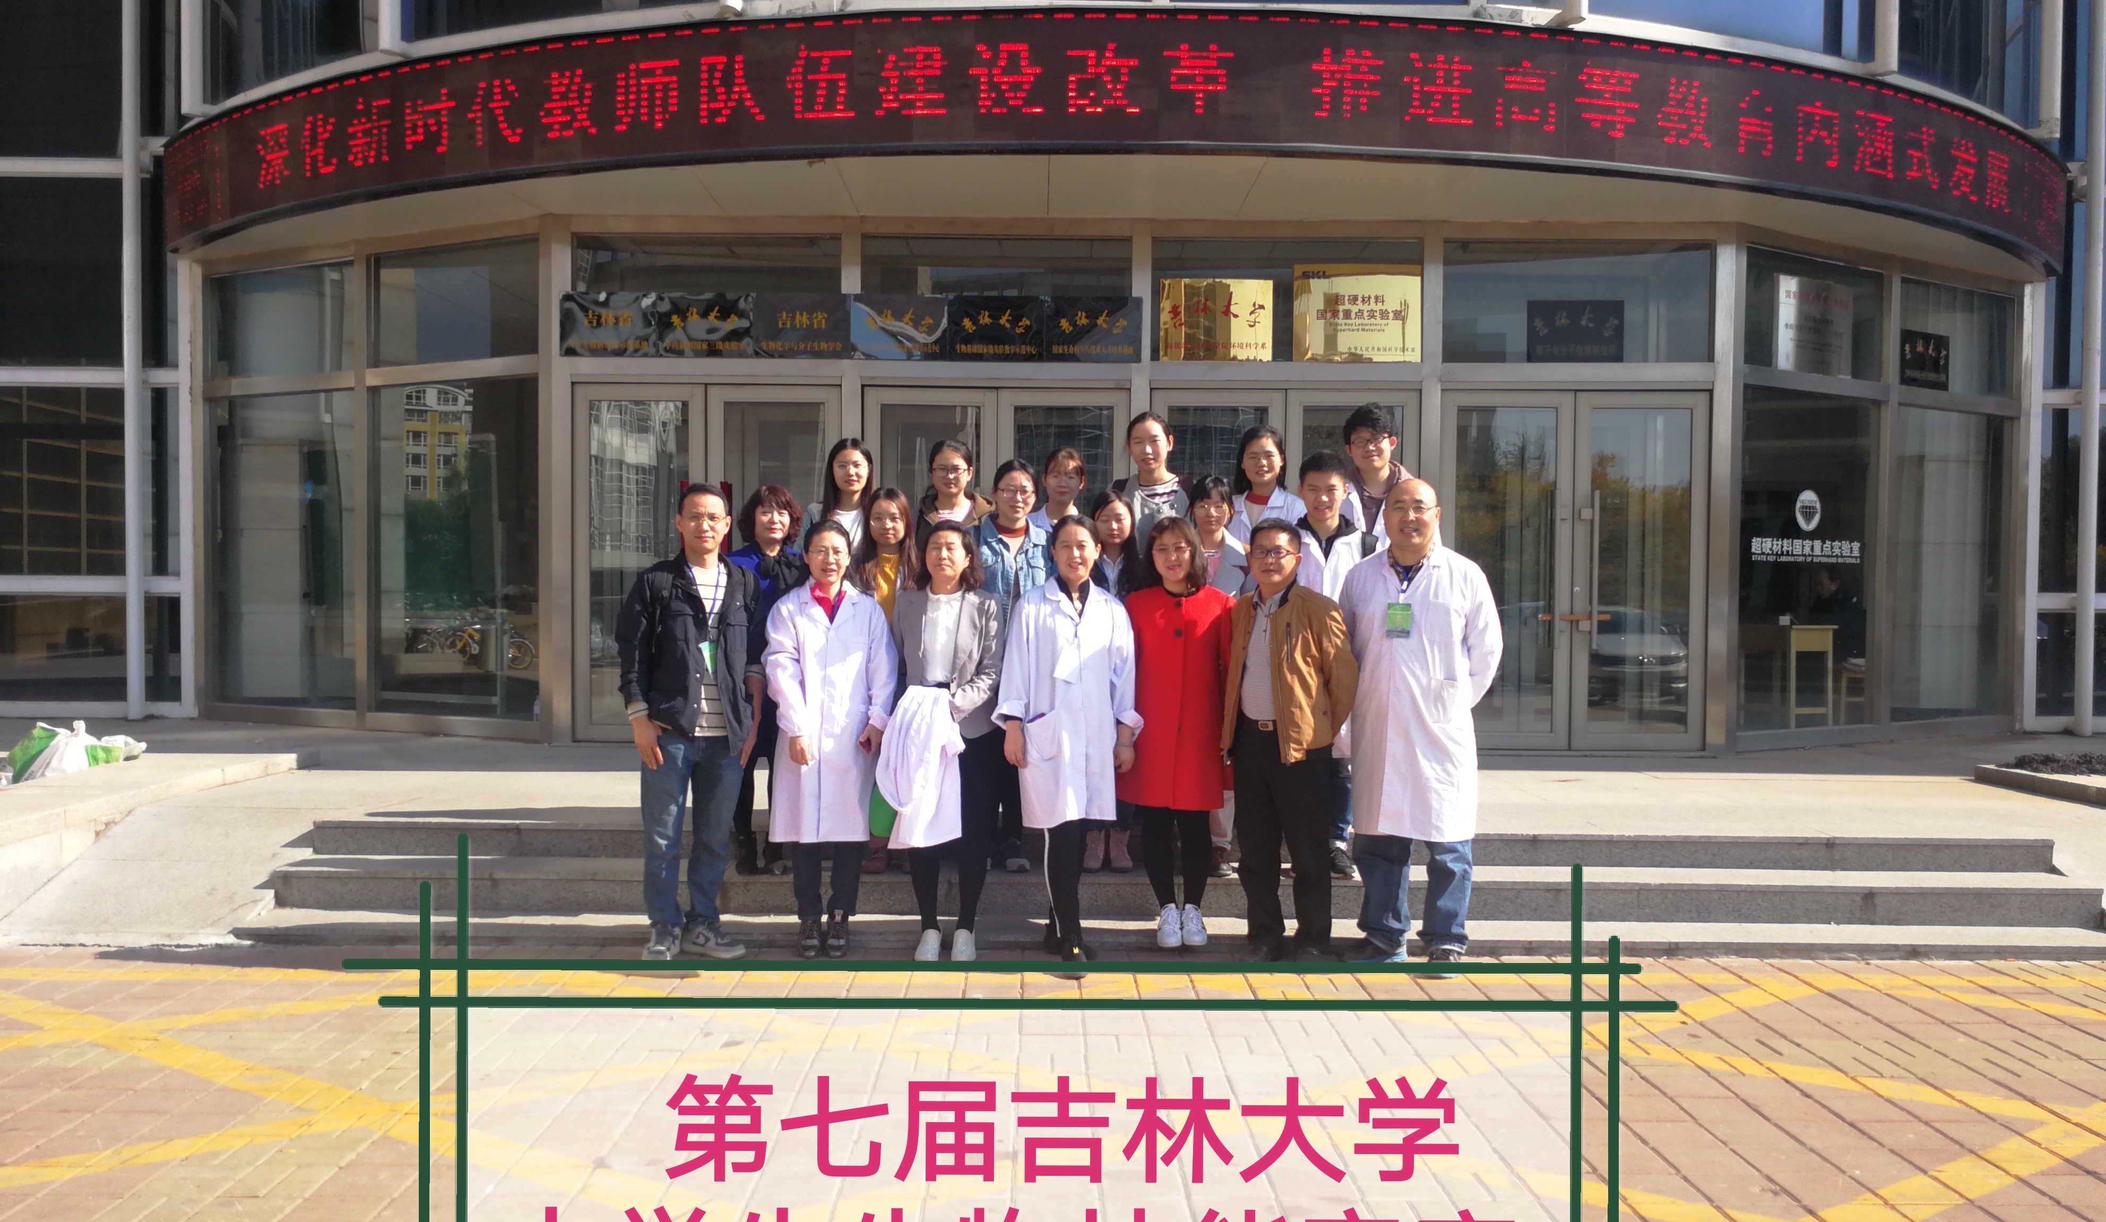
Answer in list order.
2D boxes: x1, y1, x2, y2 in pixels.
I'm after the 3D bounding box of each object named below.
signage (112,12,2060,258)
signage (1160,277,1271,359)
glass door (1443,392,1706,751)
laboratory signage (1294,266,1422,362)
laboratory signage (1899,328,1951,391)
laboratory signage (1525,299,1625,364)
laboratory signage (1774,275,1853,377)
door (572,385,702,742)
[{"bbox_3d":[0.537,-2.815,10.138,13.441,0.772,3.103,0,1,0],"label":"signage"},{"bbox_3d":[1.016,-1.798,10.169,0.700,0.505,0.030,0,1,0],"label":"signage"},{"bbox_3d":[3.255,-0.252,10.257,1.645,2.240,0.060,0,1,0],"label":"glass door"},{"bbox_3d":[1.889,-1.838,10.168,0.790,0.600,0.030,0,1,0],"label":"laboratory signage"},{"bbox_3d":[6.014,-1.725,11.329,0.600,0.395,0.030,-1,2,-32],"label":"laboratory signage"},{"bbox_3d":[3.258,-1.742,10.230,0.600,0.395,0.030,0,1,0],"label":"laboratory signage"},{"bbox_3d":[4.921,-1.837,10.635,0.800,0.600,0.030,-1,2,-32],"label":"laboratory signage"},{"bbox_3d":[-2.582,-0.303,10.257,0.815,2.240,0.060,0,1,0],"label":"door"}]

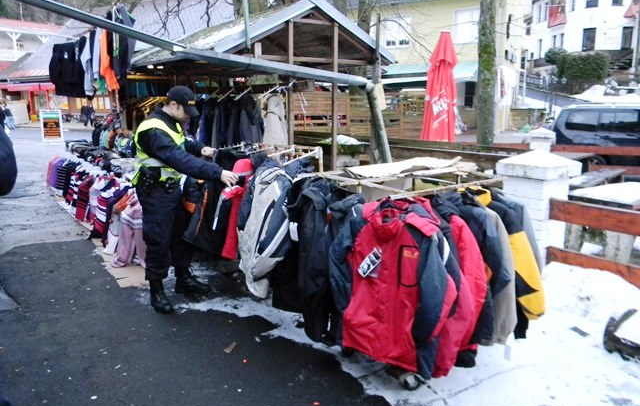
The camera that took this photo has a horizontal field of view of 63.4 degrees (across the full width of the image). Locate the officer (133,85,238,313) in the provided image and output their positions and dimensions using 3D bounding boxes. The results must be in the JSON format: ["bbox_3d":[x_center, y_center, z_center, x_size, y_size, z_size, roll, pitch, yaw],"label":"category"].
[{"bbox_3d":[-1.090,-0.055,4.270,0.800,1.800,0.600,2,11,8],"label":"officer"}]

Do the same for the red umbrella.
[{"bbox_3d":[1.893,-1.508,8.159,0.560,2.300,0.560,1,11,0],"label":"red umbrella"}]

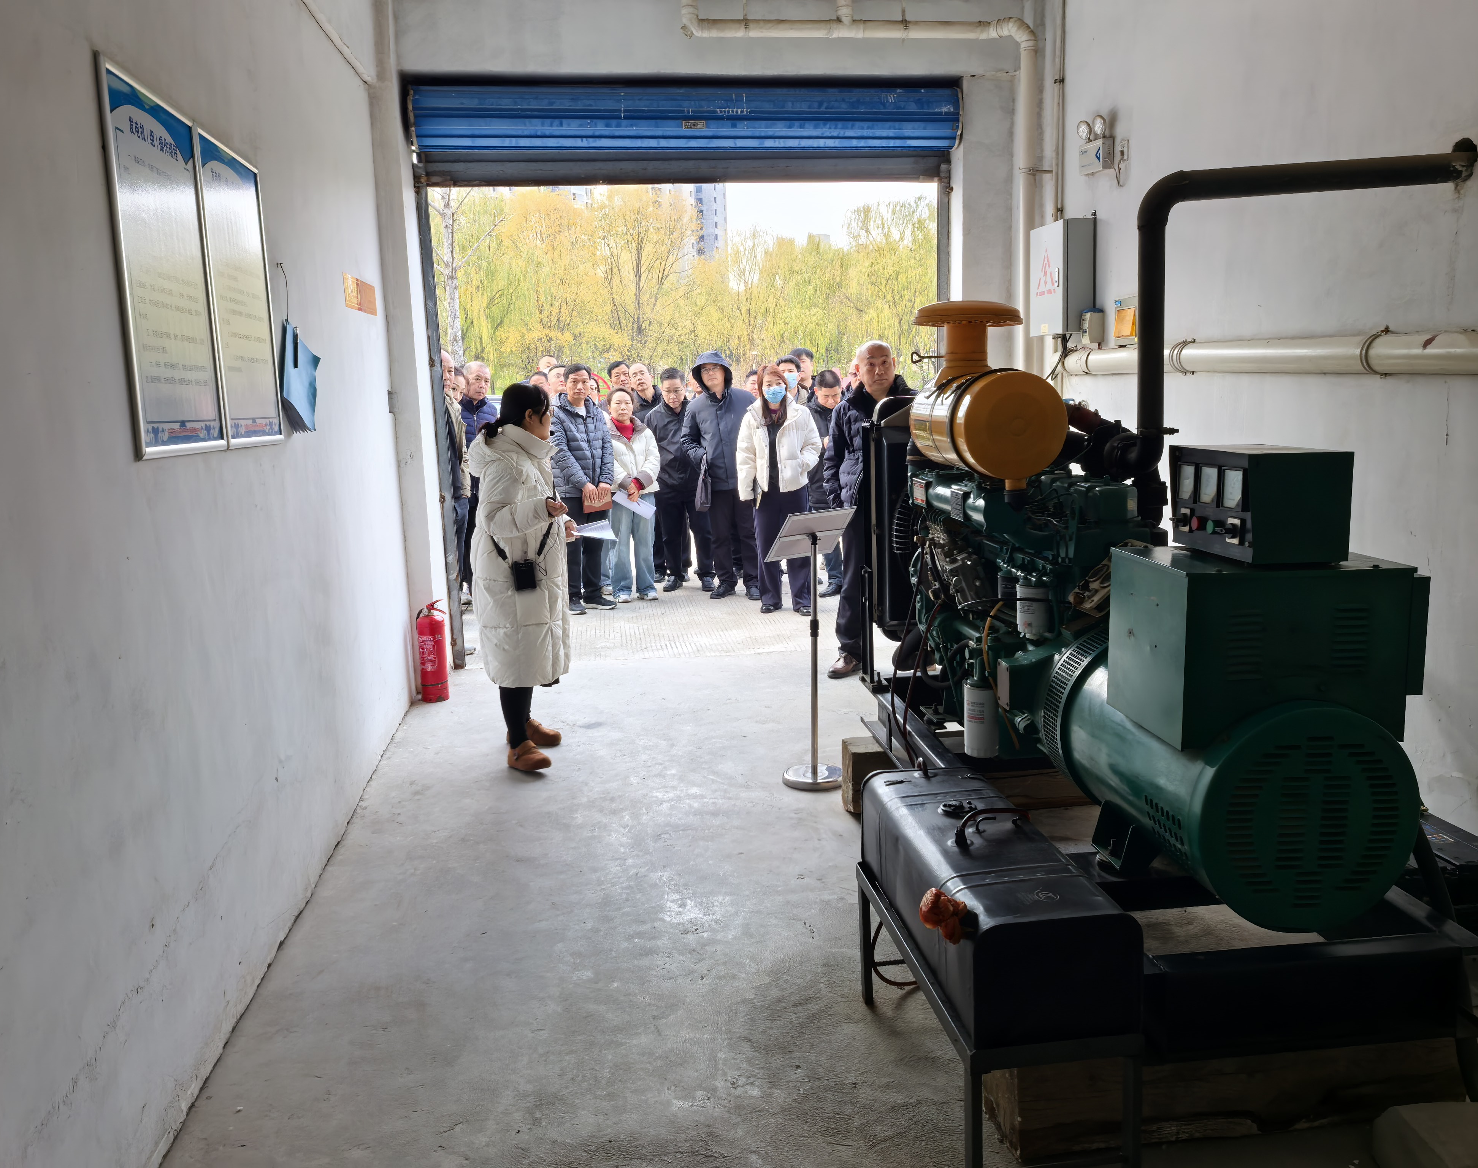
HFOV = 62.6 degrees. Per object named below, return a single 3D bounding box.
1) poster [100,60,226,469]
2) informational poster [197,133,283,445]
[{"bbox_3d":[-1.285,-0.685,2.720,0.025,0.790,0.605,-3,9,-7],"label":"poster"},{"bbox_3d":[-1.362,-0.775,3.321,0.025,0.790,0.605,-3,9,-7],"label":"informational poster"}]

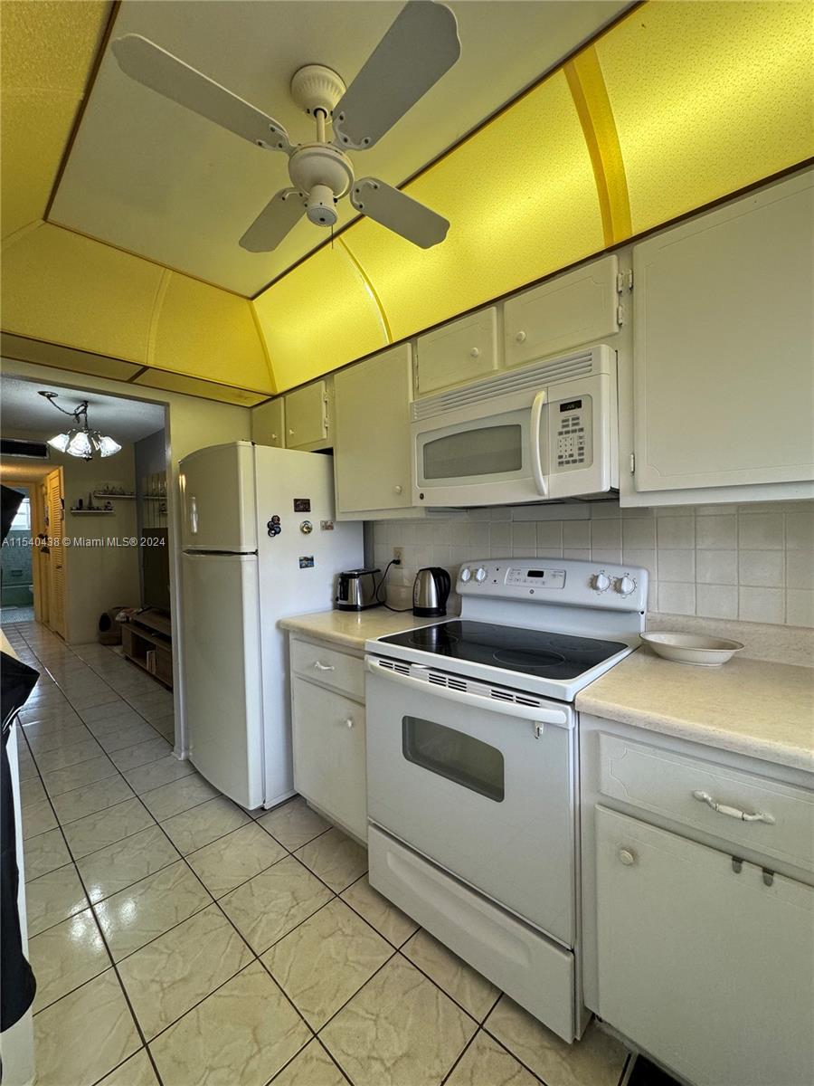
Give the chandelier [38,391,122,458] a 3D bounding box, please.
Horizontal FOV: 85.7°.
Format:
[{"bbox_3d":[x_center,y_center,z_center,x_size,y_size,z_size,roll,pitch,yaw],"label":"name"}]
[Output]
[{"bbox_3d":[-2.785,-0.965,3.805,0.540,0.530,0.570,0,2,44],"label":"chandelier"}]

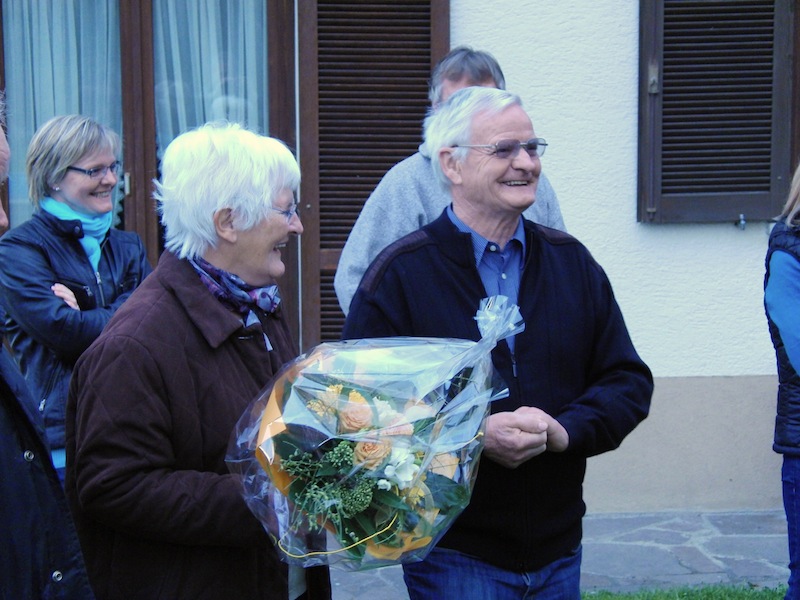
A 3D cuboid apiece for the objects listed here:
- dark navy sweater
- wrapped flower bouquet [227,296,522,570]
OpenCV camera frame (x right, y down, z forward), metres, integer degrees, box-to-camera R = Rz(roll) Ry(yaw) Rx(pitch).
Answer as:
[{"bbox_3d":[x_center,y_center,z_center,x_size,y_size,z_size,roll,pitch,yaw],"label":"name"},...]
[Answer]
[{"bbox_3d":[0.189,0.171,4.200,0.610,0.670,0.400,-5,10,-28],"label":"dark navy sweater"},{"bbox_3d":[-0.022,0.208,3.570,0.400,0.520,0.370,42,3,-11],"label":"wrapped flower bouquet"}]

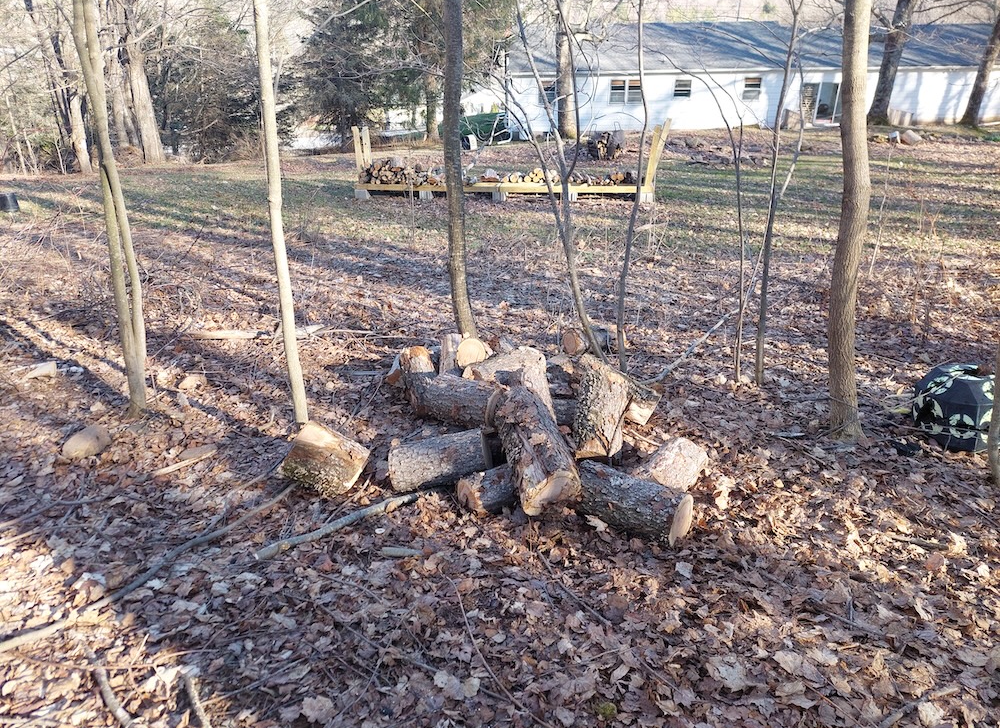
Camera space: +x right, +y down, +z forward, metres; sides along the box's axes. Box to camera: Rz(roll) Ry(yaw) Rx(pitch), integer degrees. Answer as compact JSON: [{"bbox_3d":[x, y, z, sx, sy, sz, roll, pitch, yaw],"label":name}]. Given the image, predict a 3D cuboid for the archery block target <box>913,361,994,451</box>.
[{"bbox_3d":[2.200,0.221,3.270,0.380,0.380,0.380,-3,23,-7],"label":"archery block target"}]

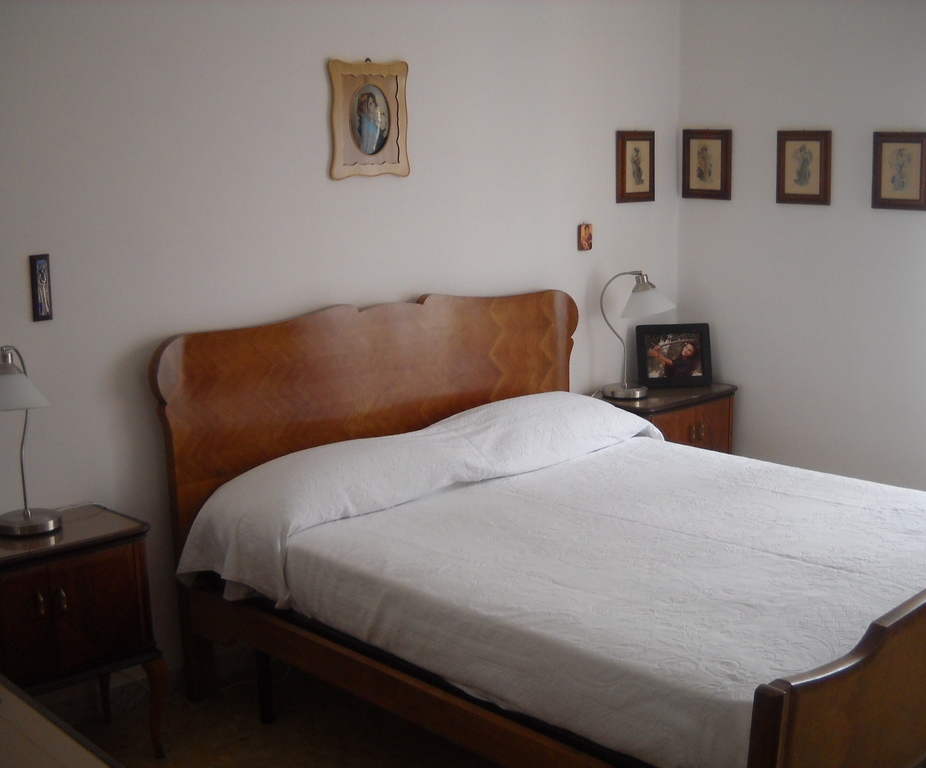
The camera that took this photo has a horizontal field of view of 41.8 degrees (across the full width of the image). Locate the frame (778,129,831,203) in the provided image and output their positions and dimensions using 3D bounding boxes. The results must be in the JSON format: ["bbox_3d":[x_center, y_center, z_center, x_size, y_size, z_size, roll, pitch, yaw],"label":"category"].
[{"bbox_3d":[1.244,-0.787,4.421,0.020,0.263,0.222,-10,14,-41],"label":"frame"}]

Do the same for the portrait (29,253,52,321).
[{"bbox_3d":[-1.101,-0.251,3.165,0.054,0.172,0.015,-10,14,-41],"label":"portrait"}]

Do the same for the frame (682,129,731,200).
[{"bbox_3d":[0.956,-0.858,4.744,0.020,0.263,0.222,-10,14,-41],"label":"frame"}]

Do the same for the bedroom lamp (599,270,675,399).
[{"bbox_3d":[0.656,-0.189,4.549,0.285,0.466,0.215,4,12,23],"label":"bedroom lamp"}]

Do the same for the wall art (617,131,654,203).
[{"bbox_3d":[0.665,-0.835,4.664,0.222,0.263,0.020,-10,14,-41],"label":"wall art"}]

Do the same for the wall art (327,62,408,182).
[{"bbox_3d":[-0.276,-0.784,3.596,0.025,0.345,0.295,10,15,44],"label":"wall art"}]

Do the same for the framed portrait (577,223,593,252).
[{"bbox_3d":[0.457,-0.547,4.524,0.065,0.098,0.016,-10,14,-41],"label":"framed portrait"}]

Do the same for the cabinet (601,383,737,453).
[{"bbox_3d":[0.750,0.361,4.697,0.615,0.652,0.330,-10,14,-41],"label":"cabinet"}]

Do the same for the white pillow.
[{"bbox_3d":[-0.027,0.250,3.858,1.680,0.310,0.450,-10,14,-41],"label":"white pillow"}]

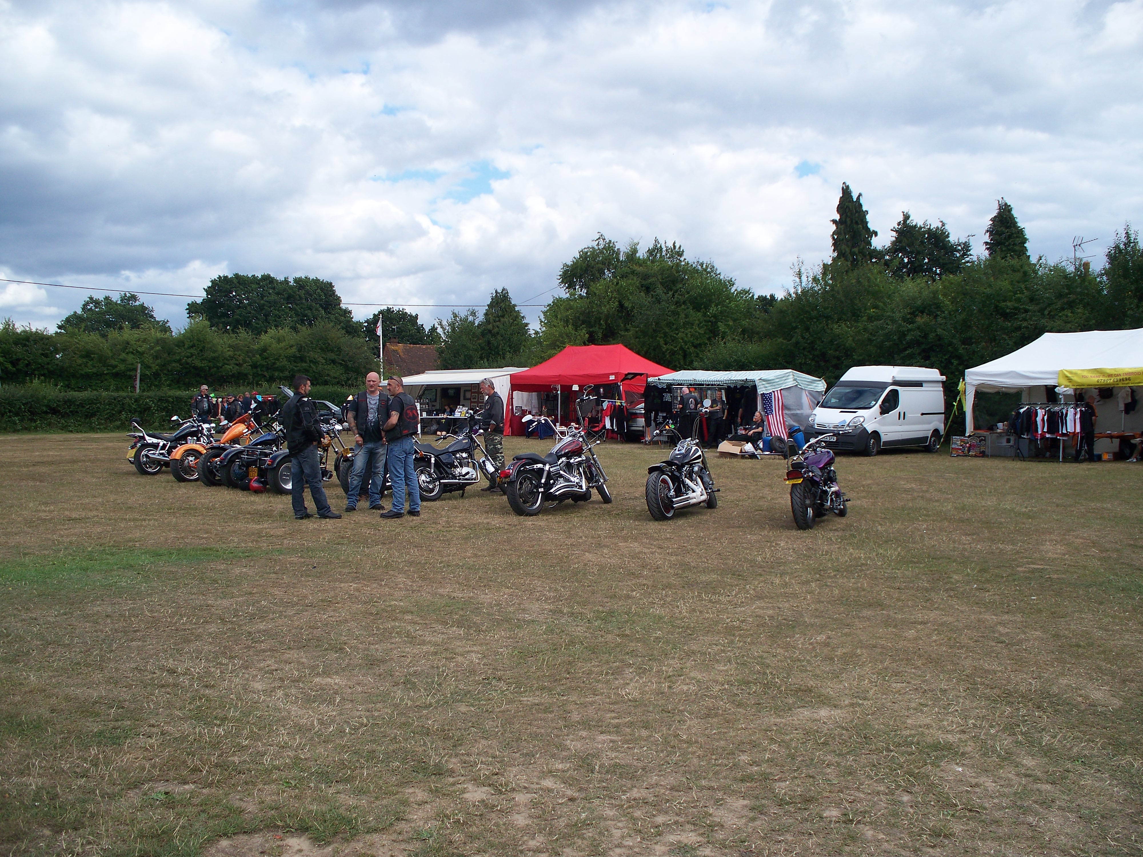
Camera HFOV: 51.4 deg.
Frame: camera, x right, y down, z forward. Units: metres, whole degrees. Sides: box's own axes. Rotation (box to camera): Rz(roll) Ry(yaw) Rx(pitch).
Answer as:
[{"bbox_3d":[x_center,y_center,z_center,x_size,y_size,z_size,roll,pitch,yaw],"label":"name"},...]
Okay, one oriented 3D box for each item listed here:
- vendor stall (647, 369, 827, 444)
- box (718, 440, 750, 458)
[{"bbox_3d":[5.200,-0.602,37.597,3.200,2.400,4.400,-1,2,-41],"label":"vendor stall"},{"bbox_3d":[4.000,0.513,29.294,0.750,0.420,0.550,1,2,24],"label":"box"}]

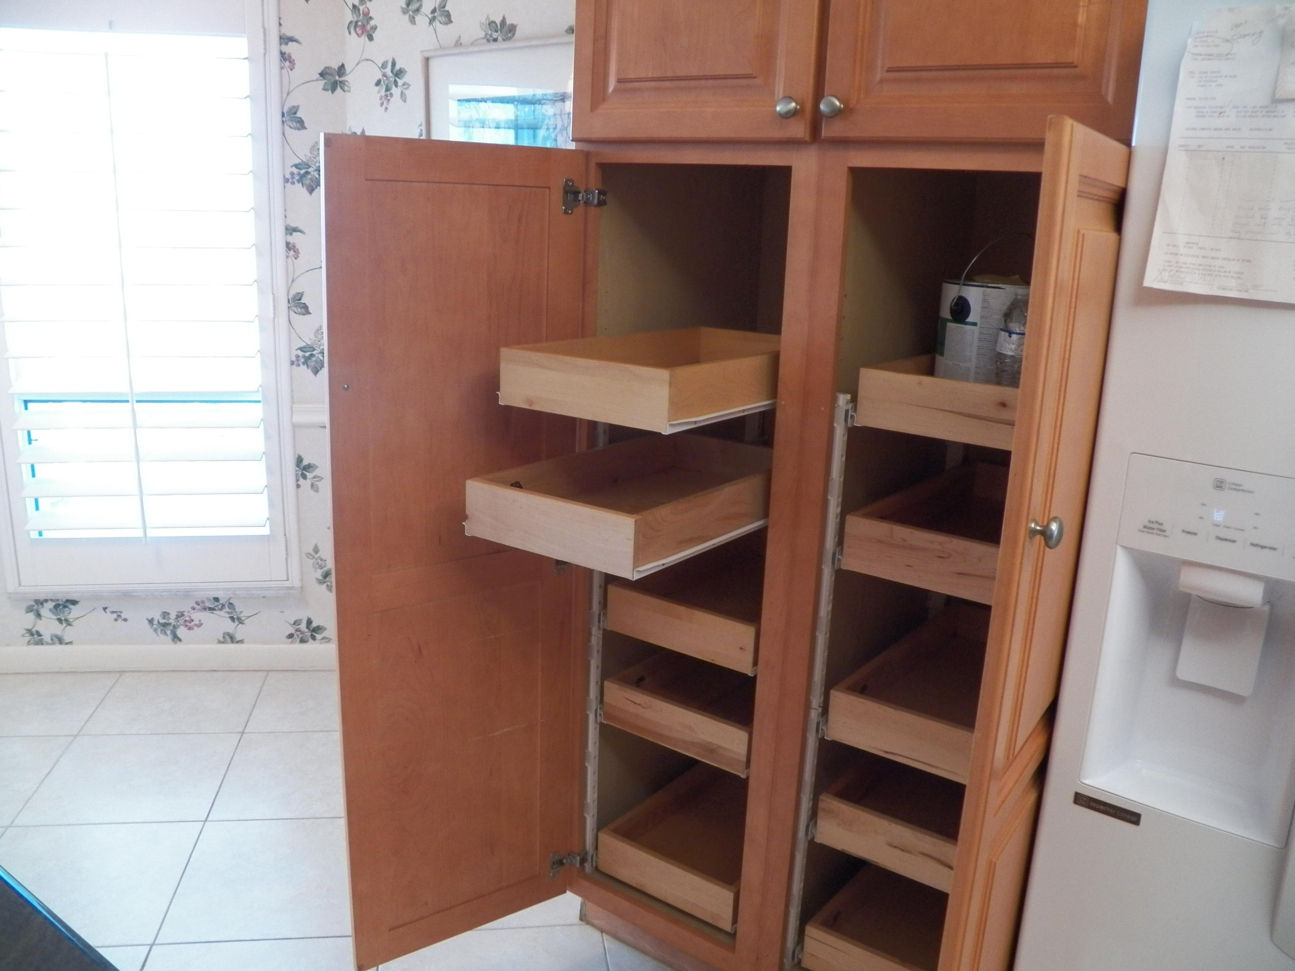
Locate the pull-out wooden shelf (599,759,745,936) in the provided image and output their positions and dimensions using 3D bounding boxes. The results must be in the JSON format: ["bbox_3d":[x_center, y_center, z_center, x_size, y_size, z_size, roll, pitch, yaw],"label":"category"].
[{"bbox_3d":[0.194,0.702,2.226,0.314,0.087,0.569,12,17,33],"label":"pull-out wooden shelf"}]

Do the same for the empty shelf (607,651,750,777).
[{"bbox_3d":[0.208,0.391,2.147,0.314,0.087,0.569,12,17,33],"label":"empty shelf"}]

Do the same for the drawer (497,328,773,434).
[{"bbox_3d":[0.065,-0.191,1.743,0.314,0.087,0.569,12,17,33],"label":"drawer"}]

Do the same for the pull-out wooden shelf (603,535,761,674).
[{"bbox_3d":[0.216,0.203,2.098,0.314,0.087,0.569,12,17,33],"label":"pull-out wooden shelf"}]

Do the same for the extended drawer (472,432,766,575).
[{"bbox_3d":[0.016,0.010,1.736,0.314,0.087,0.569,12,17,33],"label":"extended drawer"}]

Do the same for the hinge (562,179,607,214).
[{"bbox_3d":[-0.102,-0.483,1.761,0.078,0.057,0.030,-7,17,-33],"label":"hinge"}]

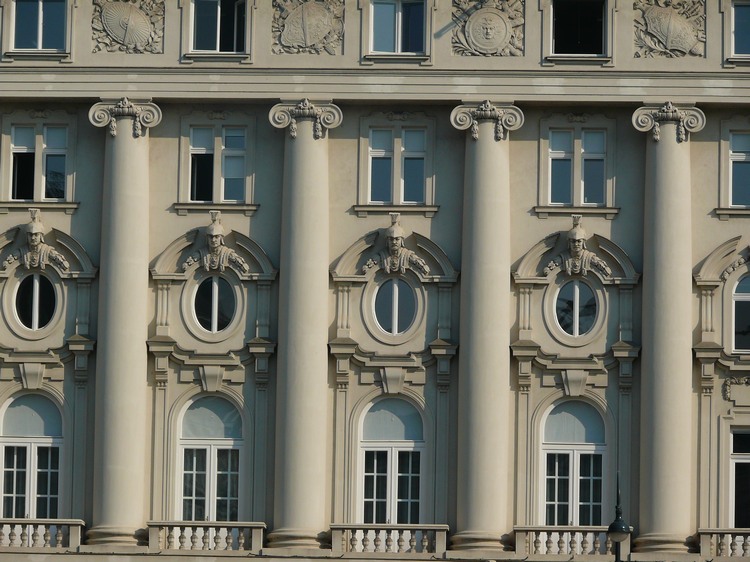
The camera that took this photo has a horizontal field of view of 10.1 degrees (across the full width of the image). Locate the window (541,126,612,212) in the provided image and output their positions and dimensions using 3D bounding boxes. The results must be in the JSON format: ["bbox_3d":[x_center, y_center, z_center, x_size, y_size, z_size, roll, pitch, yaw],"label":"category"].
[{"bbox_3d":[4.893,-2.744,102.040,1.665,2.081,0.250,1,-6,3],"label":"window"}]

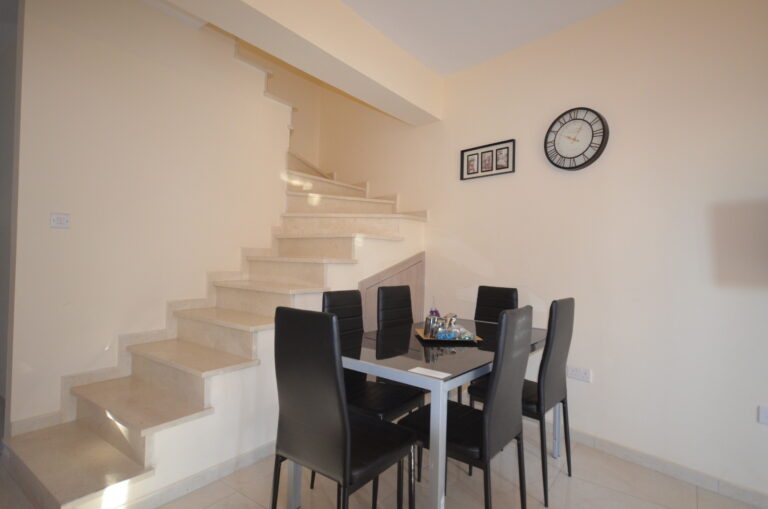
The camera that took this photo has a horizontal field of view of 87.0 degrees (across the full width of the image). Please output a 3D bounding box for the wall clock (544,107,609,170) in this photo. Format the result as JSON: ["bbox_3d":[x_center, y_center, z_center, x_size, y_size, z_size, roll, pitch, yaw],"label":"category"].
[{"bbox_3d":[1.253,-0.749,2.647,0.060,0.393,0.393,2,-1,-40],"label":"wall clock"}]

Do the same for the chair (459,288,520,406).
[{"bbox_3d":[0.665,0.722,2.716,0.412,0.980,0.462,1,-1,40],"label":"chair"}]

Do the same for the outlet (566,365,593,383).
[{"bbox_3d":[1.265,0.769,2.610,0.018,0.086,0.146,2,-1,-40],"label":"outlet"}]

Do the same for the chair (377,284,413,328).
[{"bbox_3d":[0.245,0.712,2.565,0.462,0.980,0.412,1,-1,40],"label":"chair"}]

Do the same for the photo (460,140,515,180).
[{"bbox_3d":[0.812,-0.737,3.197,0.022,0.246,0.490,2,-1,-40],"label":"photo"}]

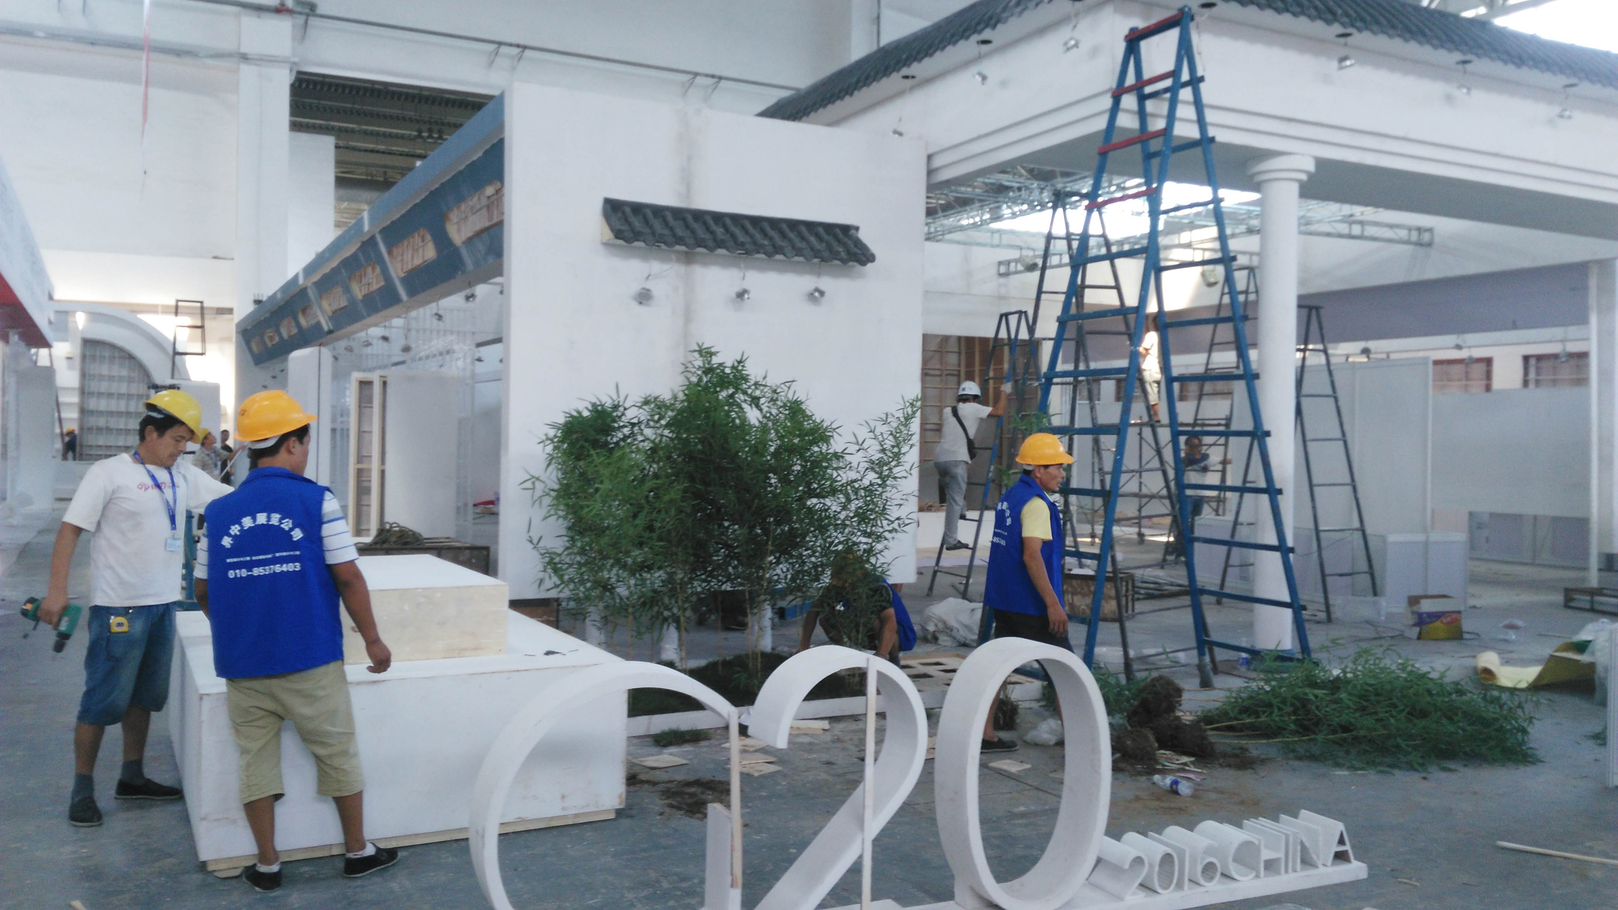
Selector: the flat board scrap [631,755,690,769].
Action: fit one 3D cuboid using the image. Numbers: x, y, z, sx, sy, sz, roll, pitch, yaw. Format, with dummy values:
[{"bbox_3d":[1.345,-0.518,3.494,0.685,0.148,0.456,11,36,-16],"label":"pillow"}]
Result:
[{"bbox_3d":[-0.741,1.531,5.770,0.190,0.015,0.220,1,0,-45],"label":"flat board scrap"}]

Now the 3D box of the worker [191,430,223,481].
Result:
[{"bbox_3d":[-8.210,0.517,16.202,0.580,1.730,0.520,1,0,-5],"label":"worker"}]

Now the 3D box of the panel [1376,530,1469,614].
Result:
[{"bbox_3d":[6.419,1.226,12.168,1.060,0.800,0.150,1,0,-20],"label":"panel"}]

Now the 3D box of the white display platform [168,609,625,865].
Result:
[{"bbox_3d":[-2.126,1.198,5.671,1.648,0.640,2.369,1,0,-30],"label":"white display platform"}]

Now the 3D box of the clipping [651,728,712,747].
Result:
[{"bbox_3d":[-0.688,1.498,6.215,0.310,0.080,0.220,1,0,-24],"label":"clipping"}]

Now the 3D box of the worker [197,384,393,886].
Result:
[{"bbox_3d":[-1.801,0.658,4.202,0.640,1.740,0.450,1,0,-3],"label":"worker"}]

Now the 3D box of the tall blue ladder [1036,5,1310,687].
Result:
[{"bbox_3d":[2.098,-0.522,7.058,2.280,4.200,0.880,1,0,-35],"label":"tall blue ladder"}]

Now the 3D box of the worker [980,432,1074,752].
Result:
[{"bbox_3d":[1.149,0.721,6.123,0.520,1.690,0.480,1,0,-16],"label":"worker"}]

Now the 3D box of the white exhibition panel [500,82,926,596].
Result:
[{"bbox_3d":[-0.645,-0.780,8.966,3.309,3.624,0.280,1,0,-24],"label":"white exhibition panel"}]

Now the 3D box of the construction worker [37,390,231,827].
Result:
[{"bbox_3d":[-2.800,0.635,4.882,0.700,1.750,0.560,1,0,18],"label":"construction worker"}]

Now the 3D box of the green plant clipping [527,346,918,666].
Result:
[{"bbox_3d":[-0.556,0.386,7.351,2.200,2.150,1.300,1,0,-24],"label":"green plant clipping"}]

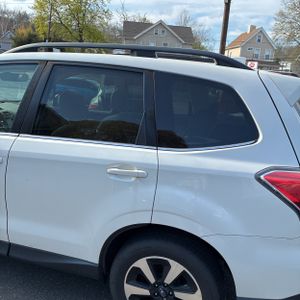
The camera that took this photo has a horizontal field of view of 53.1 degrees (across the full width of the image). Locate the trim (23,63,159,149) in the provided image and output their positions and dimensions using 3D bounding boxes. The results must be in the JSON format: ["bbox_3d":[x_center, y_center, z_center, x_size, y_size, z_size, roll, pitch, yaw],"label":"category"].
[{"bbox_3d":[-0.329,-0.259,1.701,0.860,0.465,0.070,8,-5,17],"label":"trim"}]

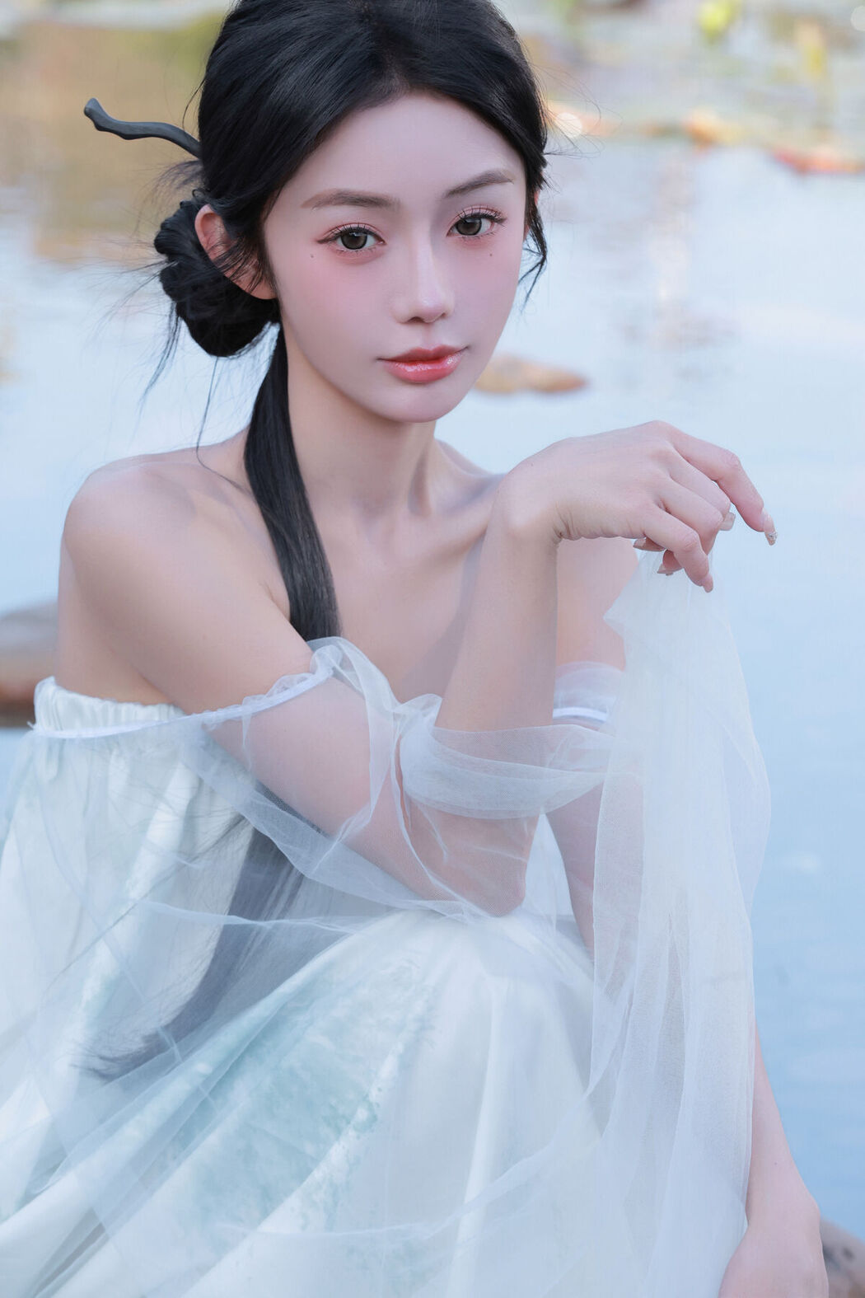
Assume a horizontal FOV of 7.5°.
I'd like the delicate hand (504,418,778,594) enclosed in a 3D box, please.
[{"bbox_3d":[0.097,-0.070,3.285,0.149,0.071,0.097,9,30,4],"label":"delicate hand"}]

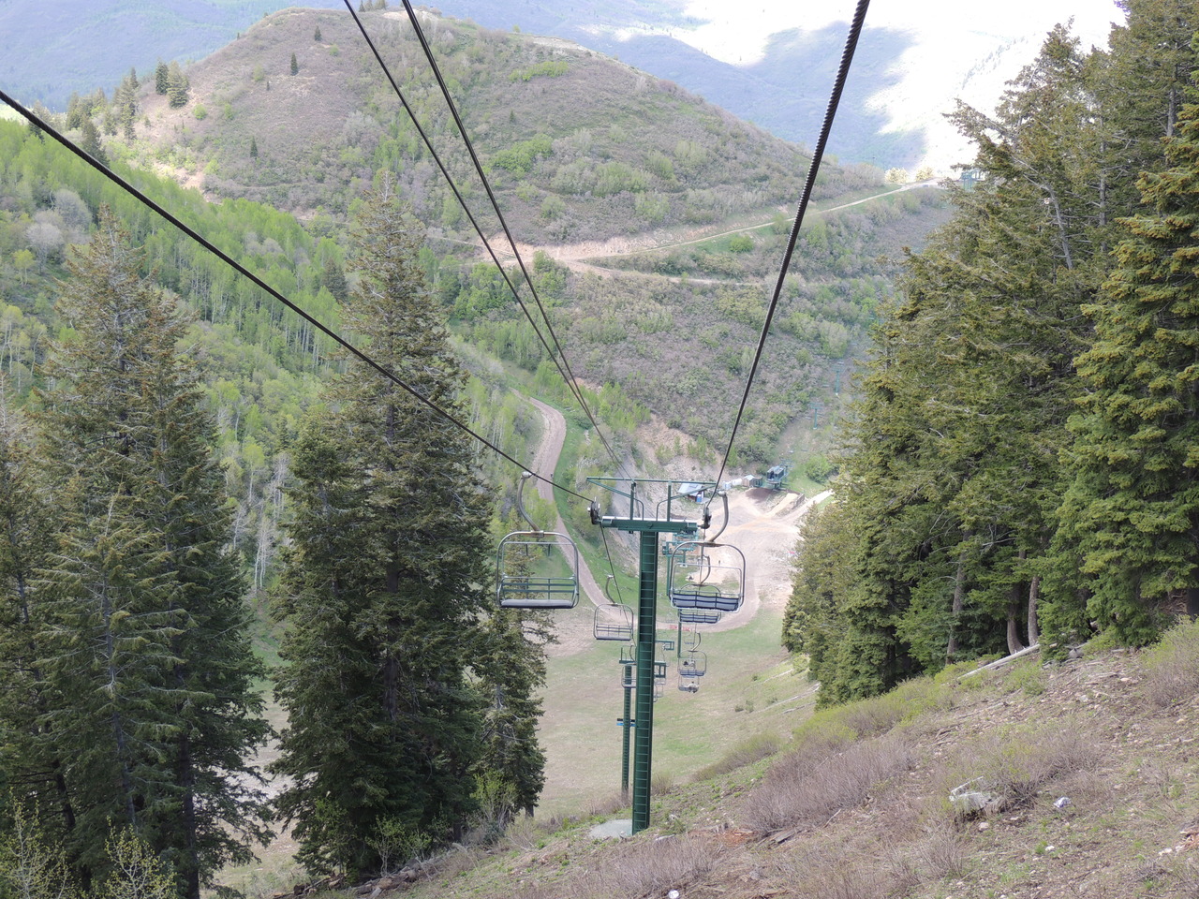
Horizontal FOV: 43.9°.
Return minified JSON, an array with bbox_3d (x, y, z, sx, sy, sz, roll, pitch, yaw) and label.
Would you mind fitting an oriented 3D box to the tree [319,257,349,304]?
[{"bbox_3d":[-74.887,-47.151,420.000,7.700,14.500,7.700,1,12,0],"label":"tree"}]

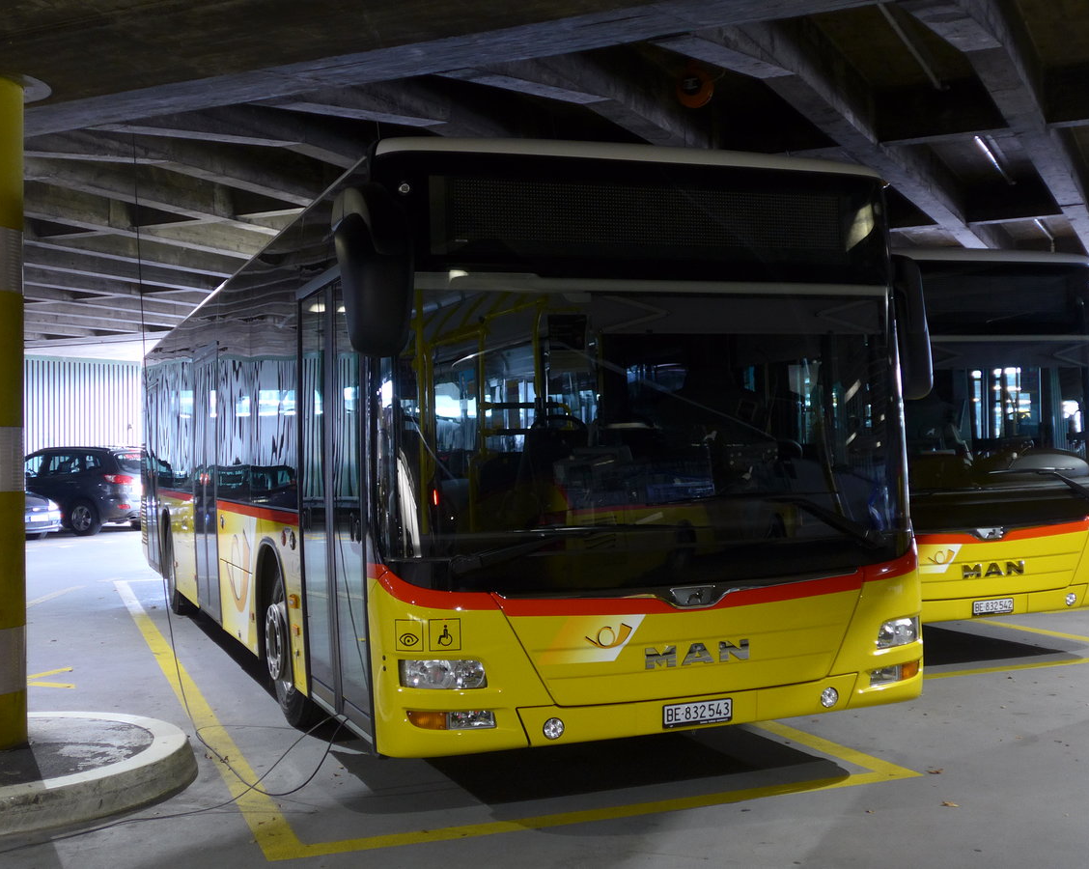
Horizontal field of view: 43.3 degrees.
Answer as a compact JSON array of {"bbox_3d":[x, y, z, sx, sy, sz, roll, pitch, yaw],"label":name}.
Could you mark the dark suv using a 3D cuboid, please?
[{"bbox_3d":[-9.764,1.199,29.672,4.650,1.760,1.870,-2,-1,45],"label":"dark suv"}]

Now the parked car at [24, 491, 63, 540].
[{"bbox_3d":[-11.437,1.378,27.428,4.250,1.470,1.760,-2,-1,32],"label":"parked car"}]

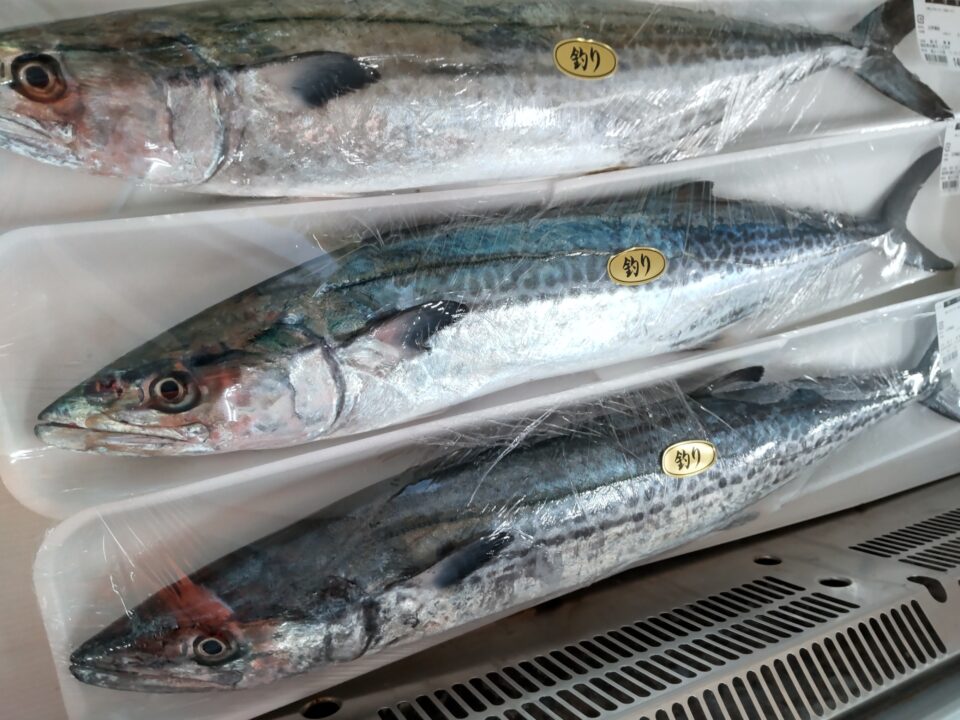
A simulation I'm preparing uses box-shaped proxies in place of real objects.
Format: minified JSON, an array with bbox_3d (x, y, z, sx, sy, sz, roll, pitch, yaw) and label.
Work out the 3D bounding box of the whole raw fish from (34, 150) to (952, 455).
[{"bbox_3d":[0.086,-0.045,0.388,0.600,0.065,0.108,-15,97,-23],"label":"whole raw fish"}]

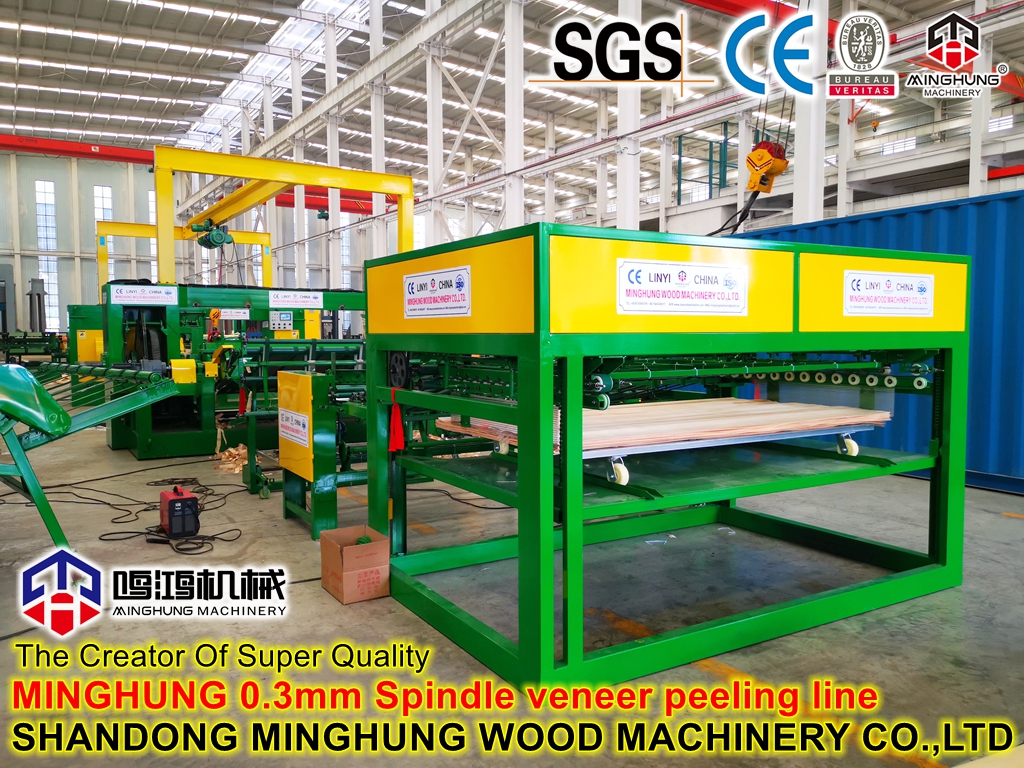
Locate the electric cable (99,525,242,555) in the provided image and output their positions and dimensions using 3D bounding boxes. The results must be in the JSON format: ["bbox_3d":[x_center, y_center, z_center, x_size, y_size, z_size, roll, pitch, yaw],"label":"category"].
[{"bbox_3d":[-2.630,1.160,6.090,1.070,0.045,0.870,0,4,0],"label":"electric cable"}]

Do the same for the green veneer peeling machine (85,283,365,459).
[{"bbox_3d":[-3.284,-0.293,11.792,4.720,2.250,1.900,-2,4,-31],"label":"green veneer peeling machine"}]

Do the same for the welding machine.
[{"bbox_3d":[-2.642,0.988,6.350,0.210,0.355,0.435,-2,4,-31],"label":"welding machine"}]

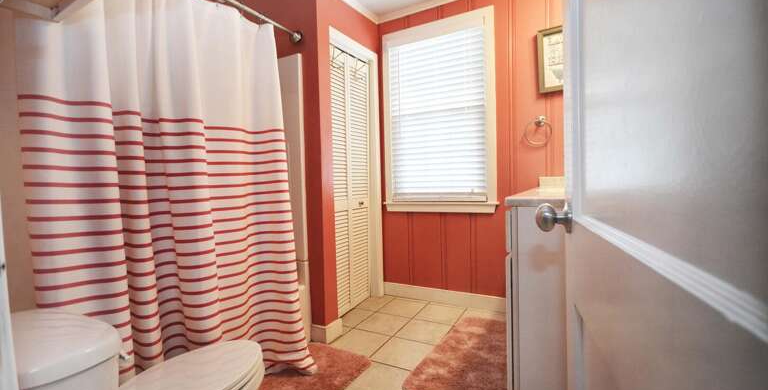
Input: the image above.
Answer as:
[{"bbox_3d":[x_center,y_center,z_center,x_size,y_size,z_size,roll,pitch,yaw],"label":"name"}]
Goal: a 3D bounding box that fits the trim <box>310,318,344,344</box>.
[{"bbox_3d":[-0.367,0.867,2.076,0.136,0.108,0.177,-1,1,28],"label":"trim"}]

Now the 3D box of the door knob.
[{"bbox_3d":[0.354,0.048,0.667,0.065,0.062,0.062,-1,1,28],"label":"door knob"}]

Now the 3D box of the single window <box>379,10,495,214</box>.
[{"bbox_3d":[0.417,-0.625,2.621,0.975,1.544,0.099,-1,1,28],"label":"single window"}]

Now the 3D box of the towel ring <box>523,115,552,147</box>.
[{"bbox_3d":[1.083,-0.438,2.240,0.171,0.211,0.061,-1,1,28],"label":"towel ring"}]

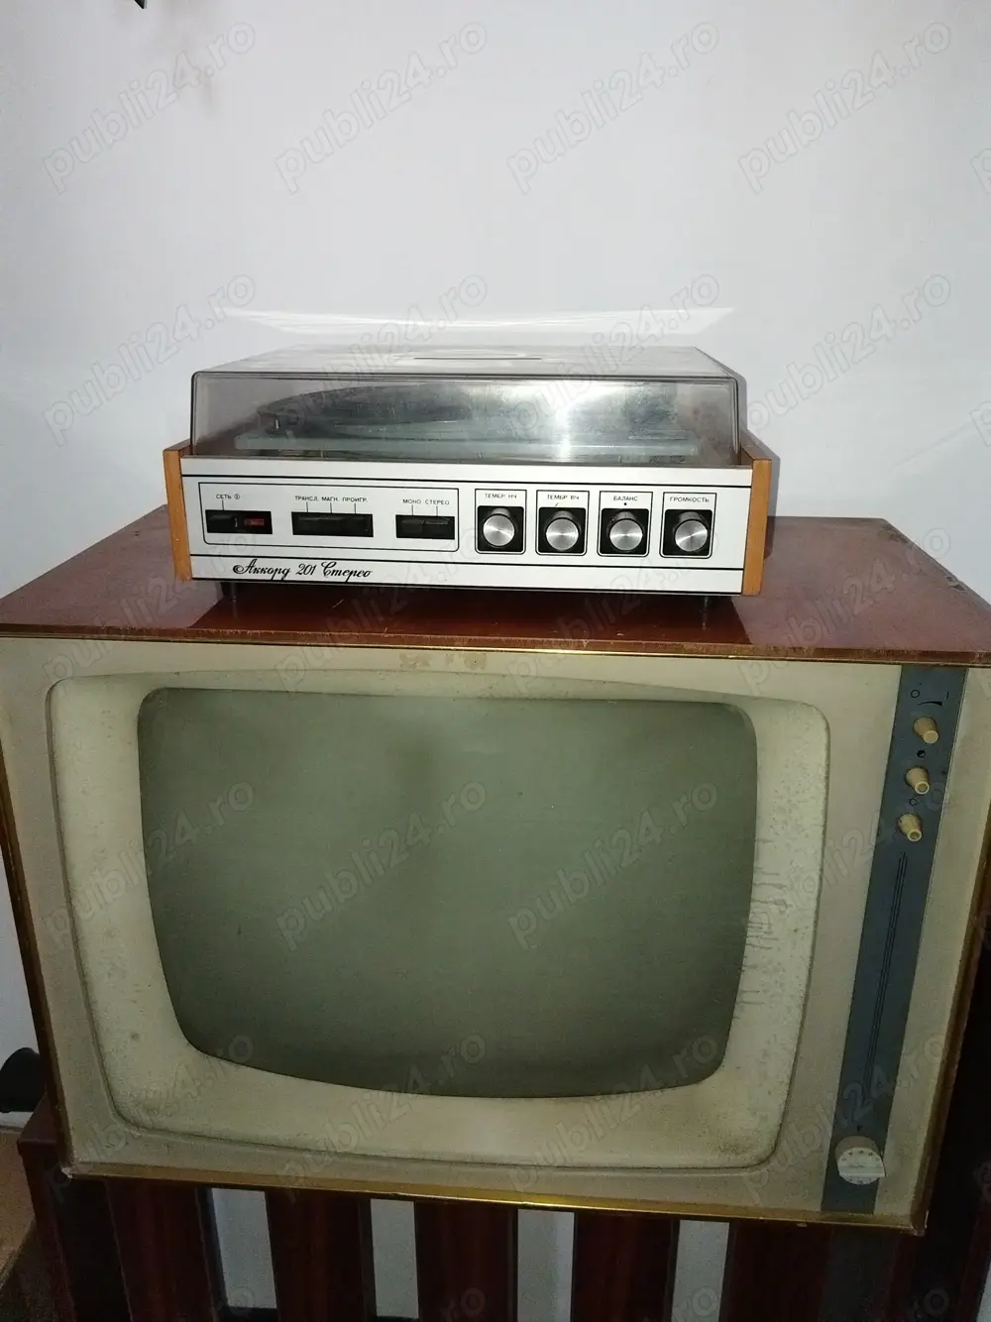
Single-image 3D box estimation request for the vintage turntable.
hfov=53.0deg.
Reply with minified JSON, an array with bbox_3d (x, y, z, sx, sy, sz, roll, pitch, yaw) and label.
[{"bbox_3d":[-0.012,-0.173,0.843,0.420,0.164,0.325,2,22,4],"label":"vintage turntable"}]

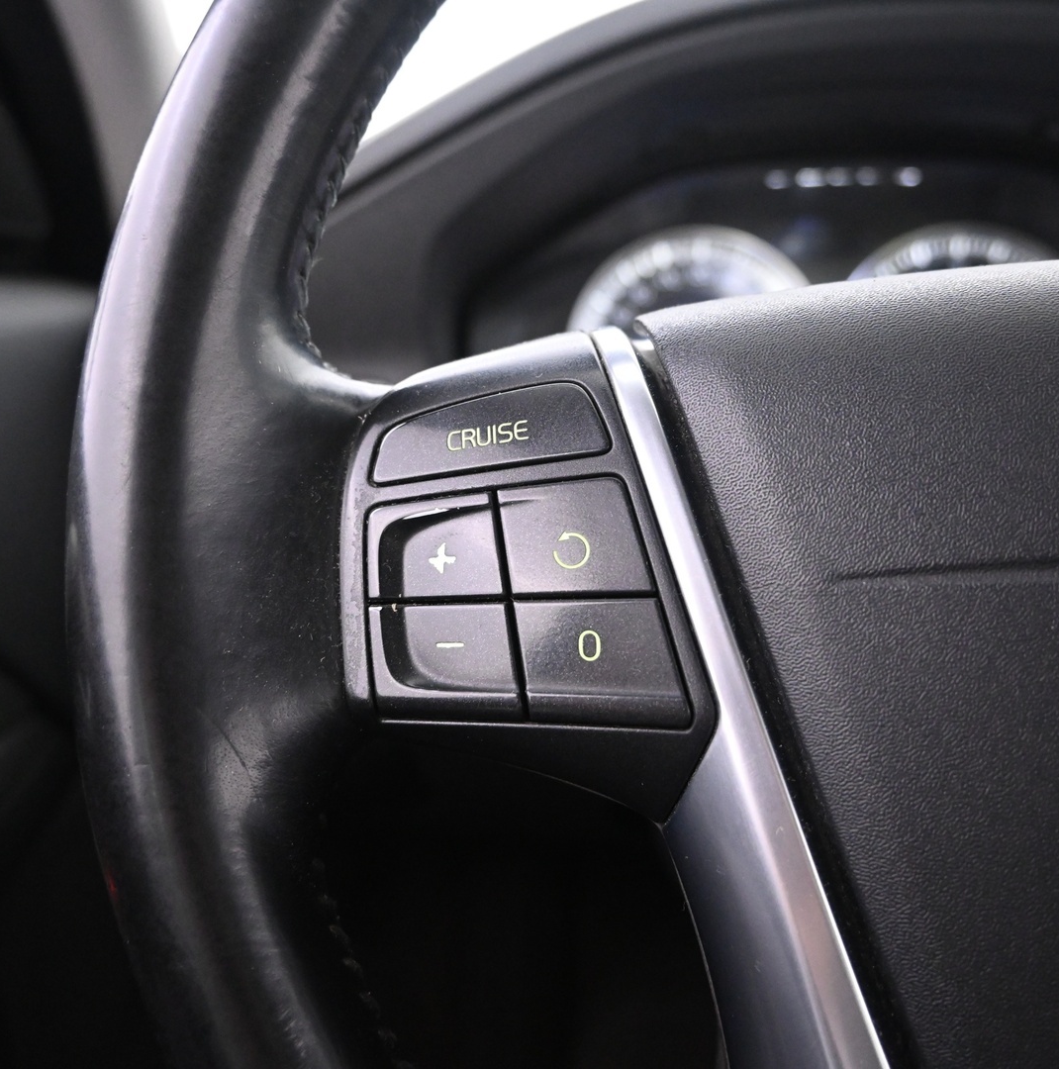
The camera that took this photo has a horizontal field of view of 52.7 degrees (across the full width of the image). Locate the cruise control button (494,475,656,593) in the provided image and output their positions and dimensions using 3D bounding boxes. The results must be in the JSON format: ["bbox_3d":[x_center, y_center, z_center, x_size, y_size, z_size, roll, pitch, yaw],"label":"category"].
[{"bbox_3d":[0.007,0.001,0.177,0.025,0.018,0.006,2,-9,-1],"label":"cruise control button"}]

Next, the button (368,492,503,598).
[{"bbox_3d":[-0.015,0.002,0.176,0.021,0.017,0.006,2,-9,-1],"label":"button"}]

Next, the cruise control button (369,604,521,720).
[{"bbox_3d":[-0.013,0.021,0.173,0.023,0.018,0.006,2,-9,-1],"label":"cruise control button"}]

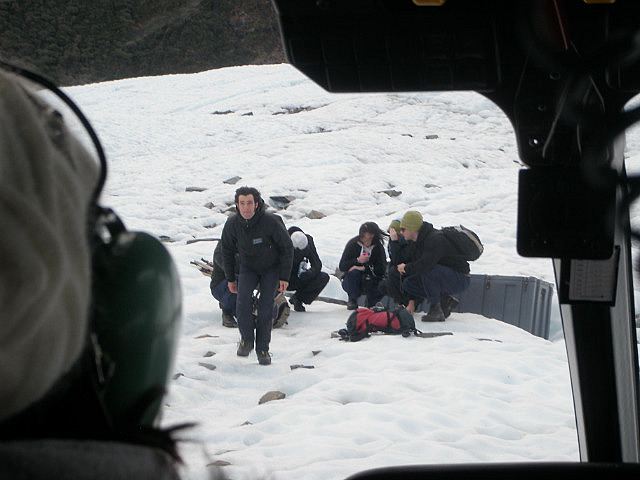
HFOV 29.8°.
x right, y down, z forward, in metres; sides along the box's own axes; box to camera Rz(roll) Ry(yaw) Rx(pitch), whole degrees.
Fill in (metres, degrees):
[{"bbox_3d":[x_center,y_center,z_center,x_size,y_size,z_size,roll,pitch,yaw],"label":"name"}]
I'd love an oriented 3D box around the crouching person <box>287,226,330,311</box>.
[{"bbox_3d":[-0.174,0.312,12.700,0.550,0.920,0.680,-2,3,-30],"label":"crouching person"}]

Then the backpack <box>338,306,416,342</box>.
[{"bbox_3d":[0.562,0.826,11.750,0.730,0.320,0.370,-3,22,-10],"label":"backpack"}]

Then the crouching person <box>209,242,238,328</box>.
[{"bbox_3d":[-0.810,0.378,12.100,0.720,1.000,0.550,2,3,34],"label":"crouching person"}]

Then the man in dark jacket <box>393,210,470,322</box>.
[{"bbox_3d":[1.133,0.267,12.100,0.800,1.100,0.580,-1,3,-21],"label":"man in dark jacket"}]

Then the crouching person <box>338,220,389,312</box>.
[{"bbox_3d":[0.456,0.278,12.600,0.560,0.930,0.660,0,3,-3],"label":"crouching person"}]

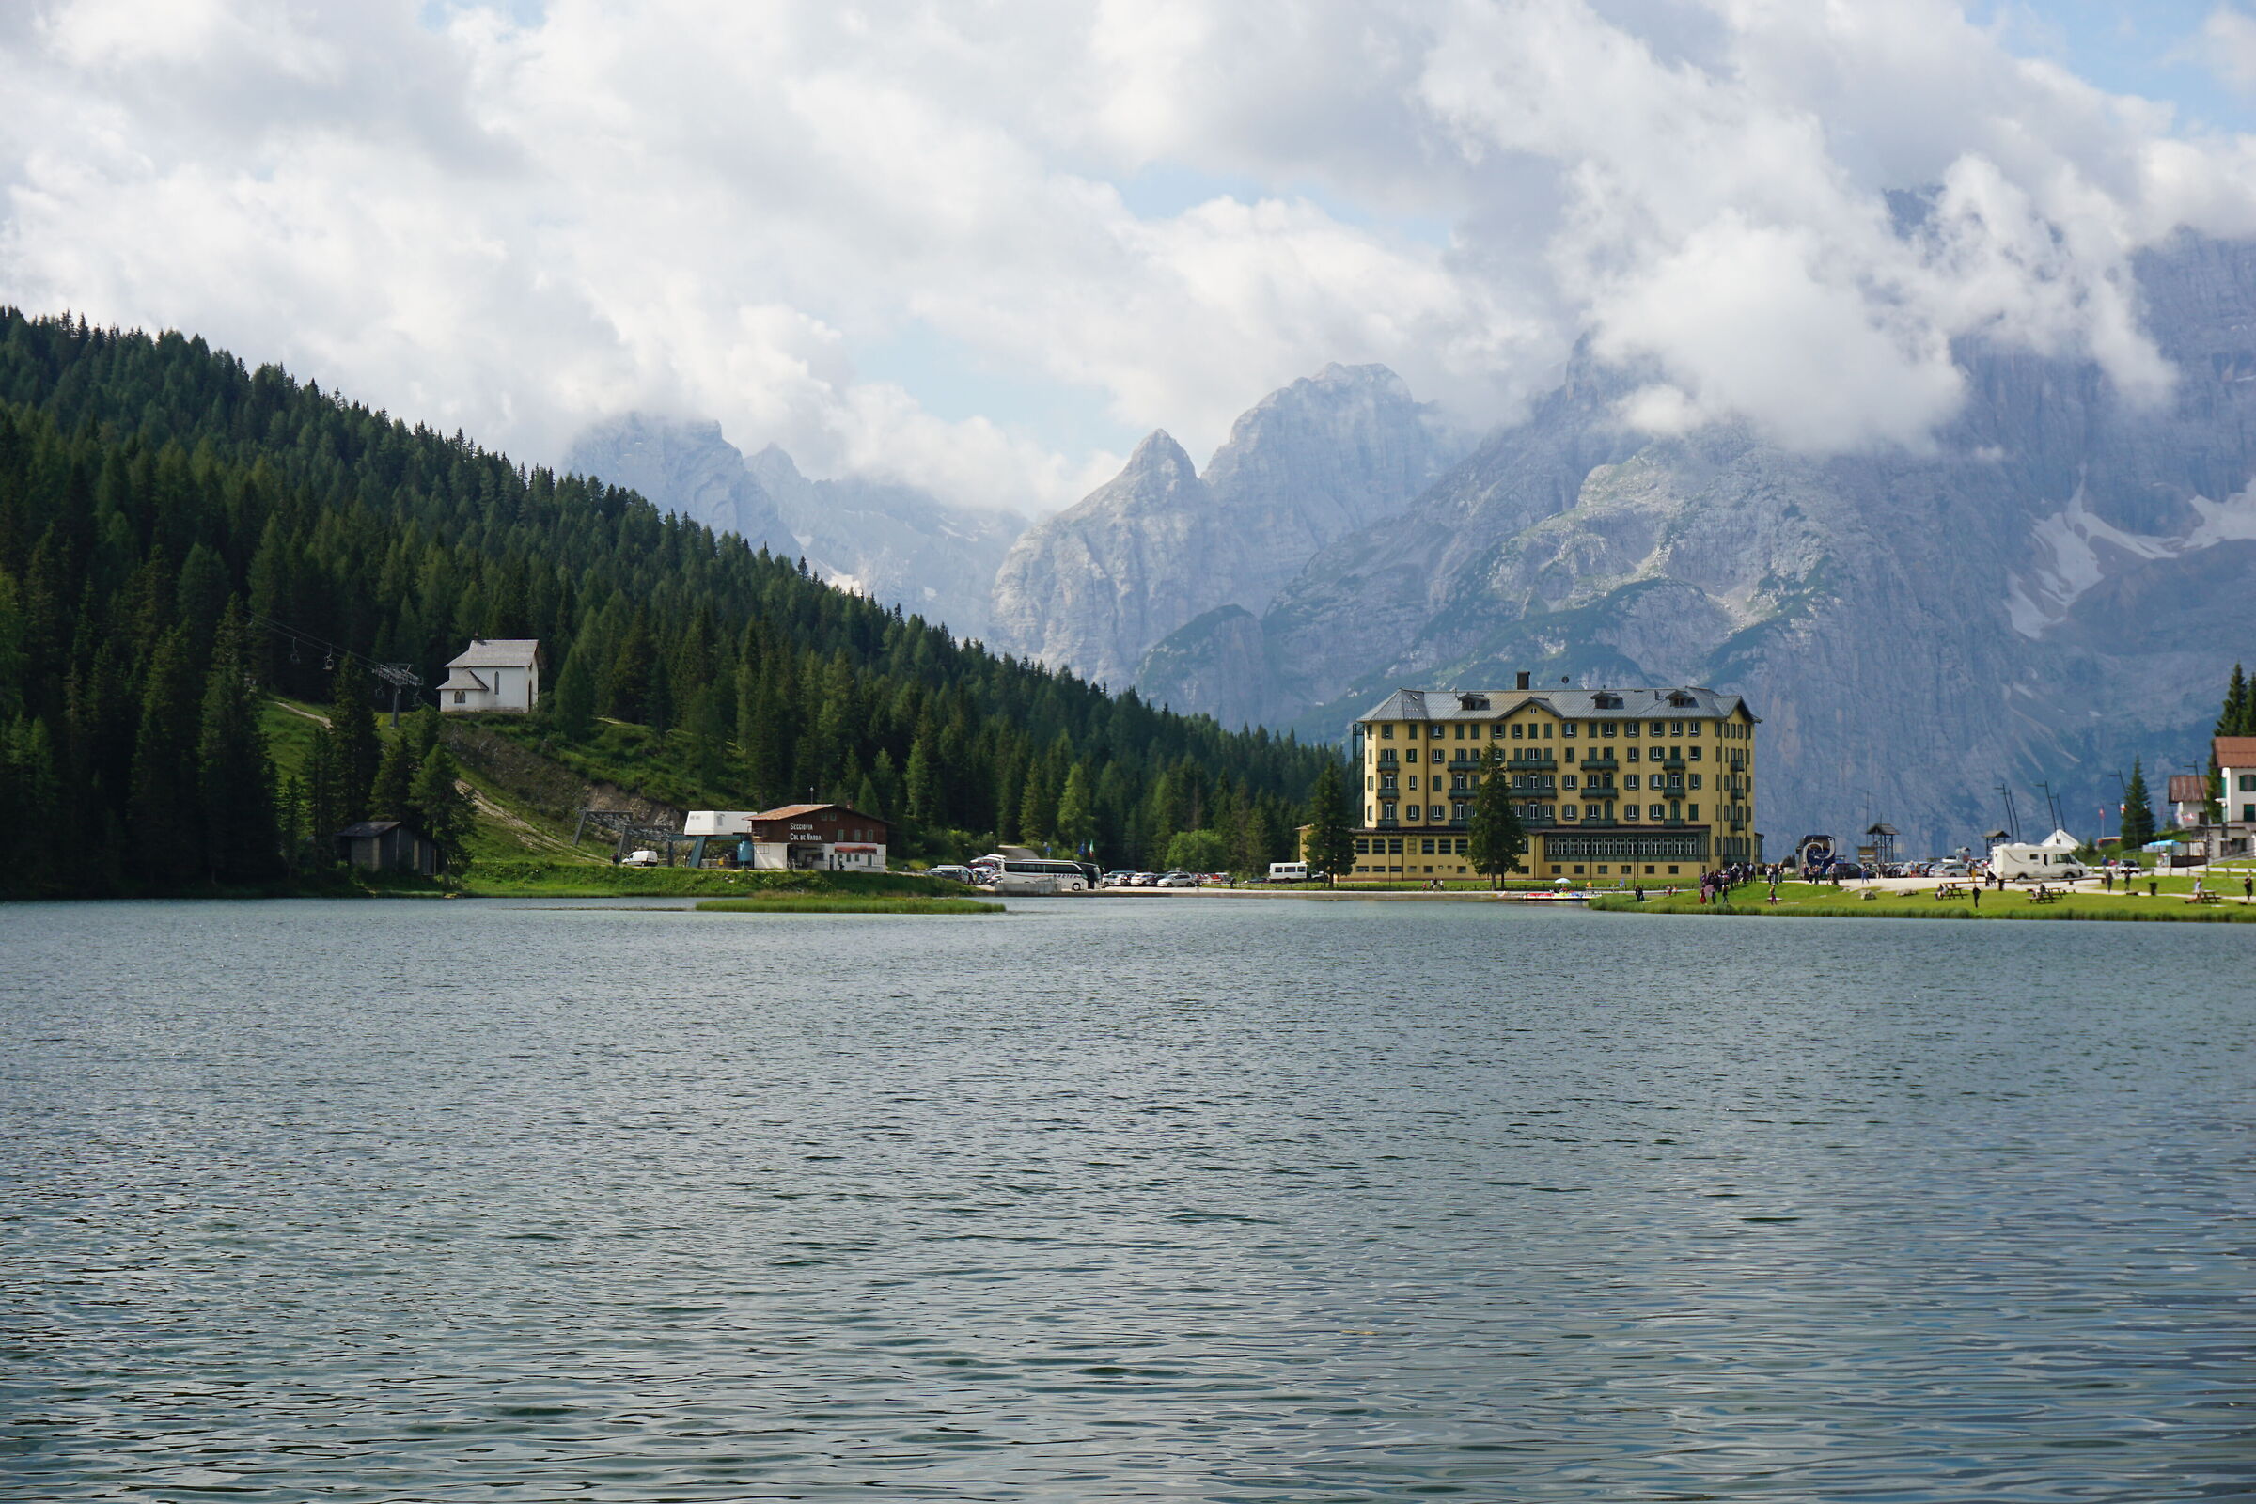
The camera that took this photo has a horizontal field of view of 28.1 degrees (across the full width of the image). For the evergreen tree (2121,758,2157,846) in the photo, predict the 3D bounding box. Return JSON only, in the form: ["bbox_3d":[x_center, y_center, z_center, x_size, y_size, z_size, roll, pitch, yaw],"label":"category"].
[{"bbox_3d":[96.254,4.915,430.000,3.528,8.486,3.528,0,-1,0],"label":"evergreen tree"}]

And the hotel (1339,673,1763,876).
[{"bbox_3d":[52.815,3.514,562.000,47.206,25.686,19.000,-1,-1,26],"label":"hotel"}]

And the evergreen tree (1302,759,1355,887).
[{"bbox_3d":[23.514,8.357,528.000,6.394,15.063,6.394,0,-1,0],"label":"evergreen tree"}]

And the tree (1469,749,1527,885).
[{"bbox_3d":[42.597,7.591,518.000,6.880,16.195,6.880,0,-1,0],"label":"tree"}]

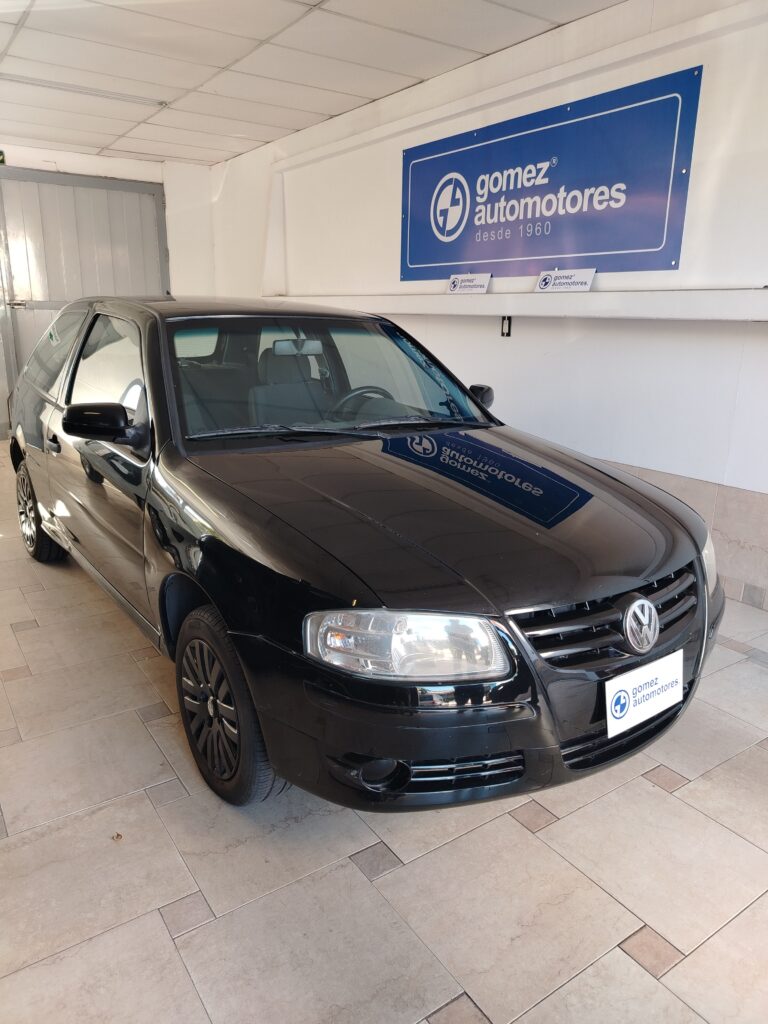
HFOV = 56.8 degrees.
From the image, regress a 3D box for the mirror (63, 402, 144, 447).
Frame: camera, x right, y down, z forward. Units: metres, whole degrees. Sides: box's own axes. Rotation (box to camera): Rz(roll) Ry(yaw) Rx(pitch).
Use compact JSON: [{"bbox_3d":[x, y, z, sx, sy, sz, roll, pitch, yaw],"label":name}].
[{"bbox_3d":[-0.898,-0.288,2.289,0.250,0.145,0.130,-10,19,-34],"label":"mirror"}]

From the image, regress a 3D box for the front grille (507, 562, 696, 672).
[{"bbox_3d":[0.581,0.258,1.724,0.690,0.170,0.120,-10,12,-34],"label":"front grille"}]

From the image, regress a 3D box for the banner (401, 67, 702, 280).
[{"bbox_3d":[0.804,-1.901,4.314,0.020,0.900,2.300,-10,19,-34],"label":"banner"}]

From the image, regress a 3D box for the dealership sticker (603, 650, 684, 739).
[{"bbox_3d":[0.628,0.431,1.702,0.303,0.136,0.010,-10,10,-34],"label":"dealership sticker"}]

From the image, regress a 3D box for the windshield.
[{"bbox_3d":[-0.229,-0.544,2.695,1.300,0.120,0.660,-10,55,-34],"label":"windshield"}]

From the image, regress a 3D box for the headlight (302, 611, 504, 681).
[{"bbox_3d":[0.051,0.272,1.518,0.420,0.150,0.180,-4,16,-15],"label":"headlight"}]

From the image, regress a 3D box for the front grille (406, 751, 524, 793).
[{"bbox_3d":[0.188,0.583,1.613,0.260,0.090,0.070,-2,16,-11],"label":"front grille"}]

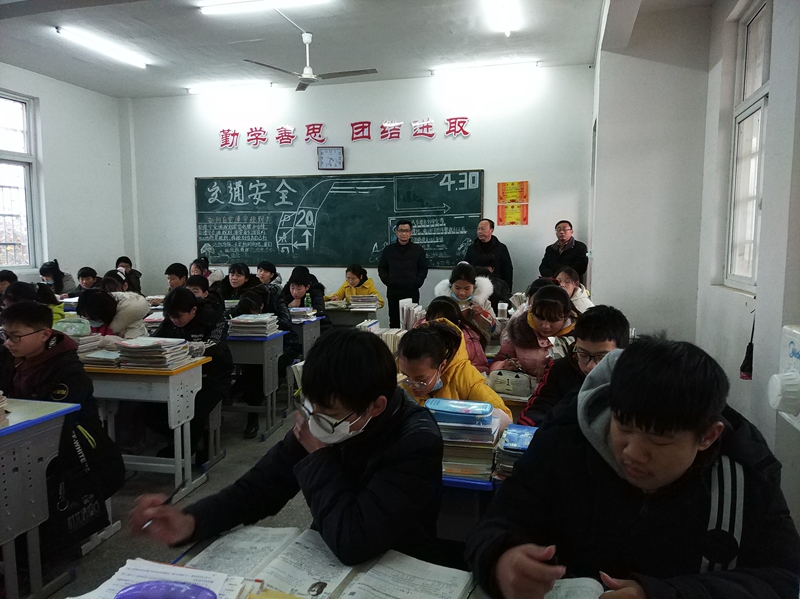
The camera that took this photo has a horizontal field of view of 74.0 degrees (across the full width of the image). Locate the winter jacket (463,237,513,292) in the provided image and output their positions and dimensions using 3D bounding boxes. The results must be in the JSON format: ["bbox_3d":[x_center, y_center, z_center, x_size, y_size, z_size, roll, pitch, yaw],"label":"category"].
[{"bbox_3d":[1.024,-0.359,6.164,0.580,0.770,0.360,3,6,26],"label":"winter jacket"}]

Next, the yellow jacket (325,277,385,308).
[{"bbox_3d":[-0.500,0.028,6.277,0.640,0.620,0.480,2,7,19],"label":"yellow jacket"}]

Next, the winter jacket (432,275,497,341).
[{"bbox_3d":[0.503,0.202,4.155,0.530,0.740,0.450,2,7,14],"label":"winter jacket"}]

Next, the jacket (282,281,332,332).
[{"bbox_3d":[-0.980,0.111,5.516,0.560,0.640,0.480,2,7,14],"label":"jacket"}]

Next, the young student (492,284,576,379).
[{"bbox_3d":[0.751,0.544,2.897,0.580,1.235,0.650,1,6,11],"label":"young student"}]

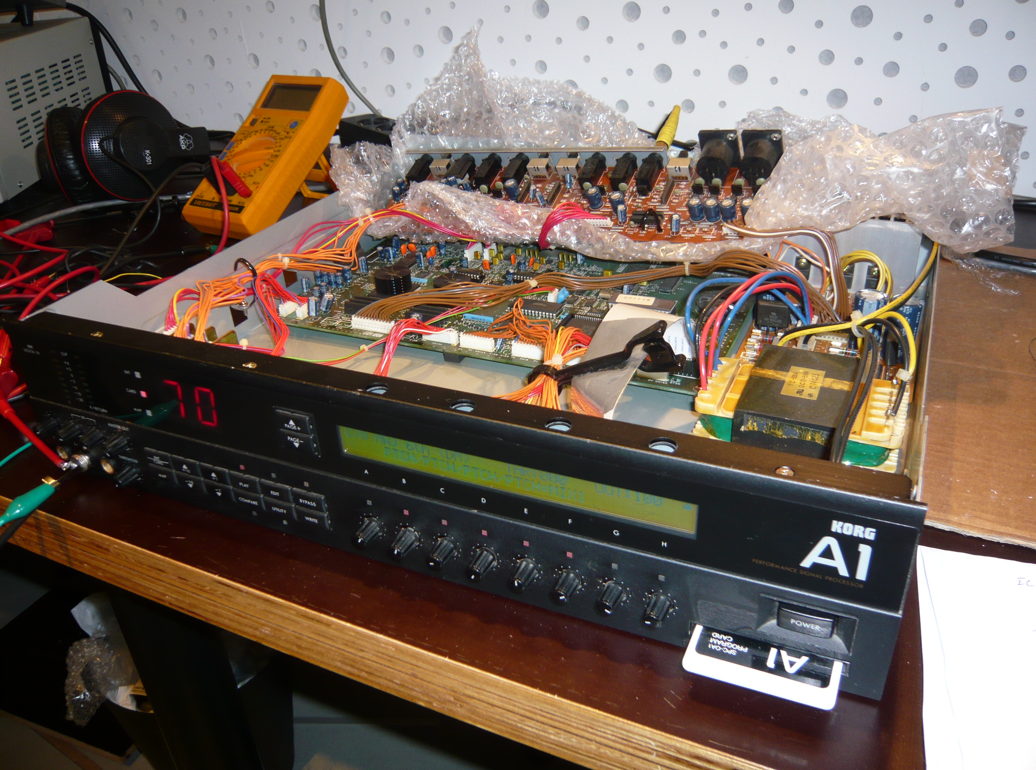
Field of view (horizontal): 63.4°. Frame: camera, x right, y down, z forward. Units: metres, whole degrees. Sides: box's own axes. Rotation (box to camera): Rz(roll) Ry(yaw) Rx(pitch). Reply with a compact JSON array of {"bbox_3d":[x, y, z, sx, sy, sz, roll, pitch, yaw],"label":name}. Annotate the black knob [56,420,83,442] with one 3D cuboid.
[{"bbox_3d":[-0.232,0.024,0.433,0.010,0.010,0.011,10,33,23],"label":"black knob"}]

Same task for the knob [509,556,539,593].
[{"bbox_3d":[0.001,0.080,0.347,0.010,0.010,0.013,10,33,23],"label":"knob"}]

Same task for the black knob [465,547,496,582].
[{"bbox_3d":[-0.016,0.077,0.355,0.010,0.010,0.013,10,33,23],"label":"black knob"}]

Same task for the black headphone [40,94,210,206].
[{"bbox_3d":[-0.385,-0.244,0.862,0.170,0.105,0.200,6,21,37],"label":"black headphone"}]

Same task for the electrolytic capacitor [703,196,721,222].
[{"bbox_3d":[0.132,-0.119,0.570,0.010,0.013,0.010,4,47,26],"label":"electrolytic capacitor"}]

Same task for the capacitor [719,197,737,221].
[{"bbox_3d":[0.125,-0.104,0.499,0.008,0.012,0.008,8,54,28],"label":"capacitor"}]

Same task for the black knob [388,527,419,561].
[{"bbox_3d":[-0.049,0.069,0.362,0.010,0.010,0.011,10,33,23],"label":"black knob"}]

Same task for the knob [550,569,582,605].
[{"bbox_3d":[0.019,0.081,0.333,0.010,0.010,0.011,10,33,23],"label":"knob"}]

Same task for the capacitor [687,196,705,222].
[{"bbox_3d":[0.108,-0.107,0.508,0.008,0.012,0.008,8,54,28],"label":"capacitor"}]

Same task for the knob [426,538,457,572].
[{"bbox_3d":[-0.034,0.073,0.362,0.010,0.010,0.013,10,33,23],"label":"knob"}]

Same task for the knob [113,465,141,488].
[{"bbox_3d":[-0.201,0.047,0.430,0.010,0.010,0.011,10,33,23],"label":"knob"}]

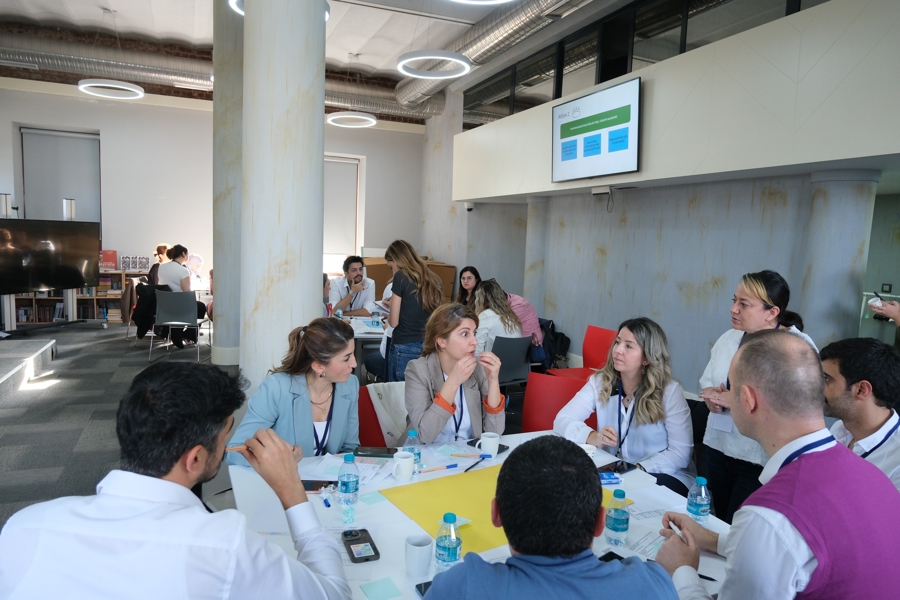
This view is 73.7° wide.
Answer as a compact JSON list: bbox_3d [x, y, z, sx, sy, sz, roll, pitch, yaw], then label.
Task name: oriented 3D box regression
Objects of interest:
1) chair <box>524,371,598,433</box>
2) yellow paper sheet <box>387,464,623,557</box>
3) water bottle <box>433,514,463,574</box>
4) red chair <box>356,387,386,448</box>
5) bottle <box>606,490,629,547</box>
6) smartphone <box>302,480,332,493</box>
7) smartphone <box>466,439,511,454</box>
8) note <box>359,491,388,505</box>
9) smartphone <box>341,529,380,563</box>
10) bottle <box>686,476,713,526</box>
[{"bbox_3d":[0.535,0.857,3.100,0.480,0.800,0.520,6,7,28],"label":"chair"},{"bbox_3d":[0.187,0.662,2.010,0.703,0.002,0.485,-2,7,-34],"label":"yellow paper sheet"},{"bbox_3d":[-0.002,0.627,1.538,0.066,0.153,0.066,2,6,1],"label":"water bottle"},{"bbox_3d":[-0.208,0.876,2.987,0.490,0.820,0.530,-1,7,-26],"label":"red chair"},{"bbox_3d":[0.461,0.596,1.647,0.060,0.143,0.060,2,6,0],"label":"bottle"},{"bbox_3d":[-0.432,0.631,2.019,0.160,0.010,0.080,2,6,-3],"label":"smartphone"},{"bbox_3d":[0.157,0.594,2.458,0.080,0.009,0.158,-4,7,-44],"label":"smartphone"},{"bbox_3d":[-0.246,0.636,1.925,0.075,0.002,0.075,7,7,44],"label":"note"},{"bbox_3d":[-0.245,0.676,1.654,0.080,0.012,0.152,0,6,-22],"label":"smartphone"},{"bbox_3d":[0.739,0.594,1.777,0.060,0.143,0.060,2,6,0],"label":"bottle"}]

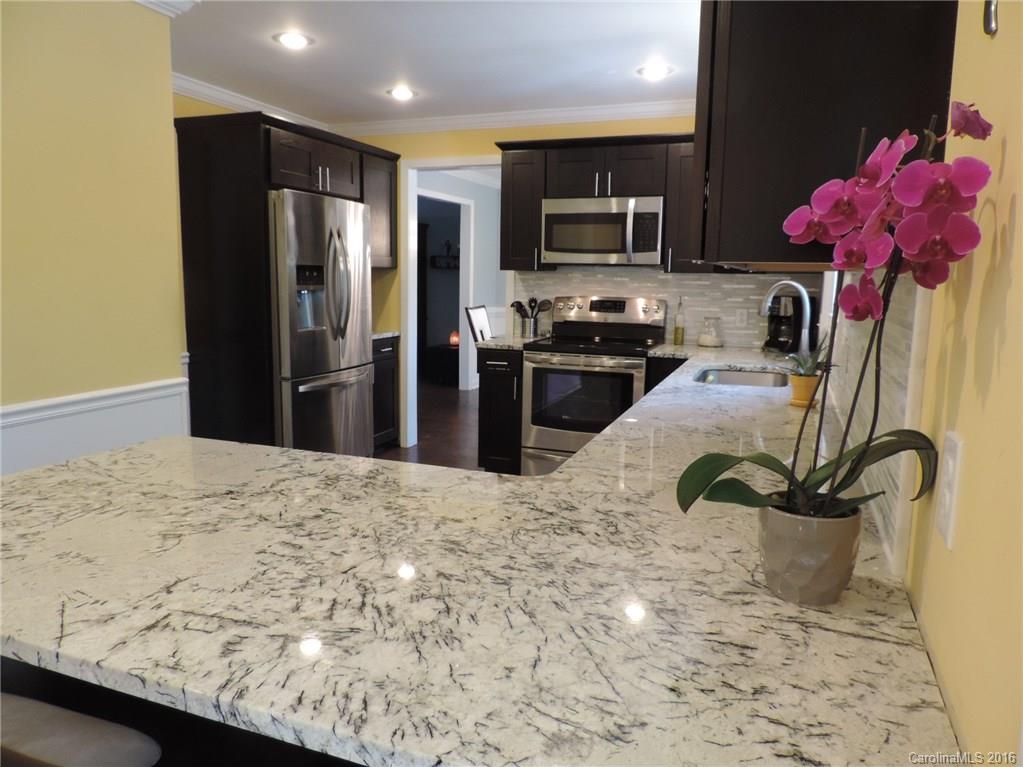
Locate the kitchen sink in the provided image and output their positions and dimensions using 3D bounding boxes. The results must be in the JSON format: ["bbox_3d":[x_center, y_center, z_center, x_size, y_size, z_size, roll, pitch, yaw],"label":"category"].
[{"bbox_3d":[1.083,0.074,3.308,0.420,0.200,0.740,4,9,21],"label":"kitchen sink"}]

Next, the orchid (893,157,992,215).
[{"bbox_3d":[0.426,-0.197,0.705,0.094,0.060,0.045,5,10,28],"label":"orchid"}]

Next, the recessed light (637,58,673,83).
[{"bbox_3d":[0.764,-1.656,3.779,0.190,0.035,0.190,5,10,21],"label":"recessed light"}]

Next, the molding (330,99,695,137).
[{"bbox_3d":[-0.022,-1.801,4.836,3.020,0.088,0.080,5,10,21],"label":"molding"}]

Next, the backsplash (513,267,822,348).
[{"bbox_3d":[0.955,-0.500,4.678,2.011,0.466,0.012,5,10,21],"label":"backsplash"}]

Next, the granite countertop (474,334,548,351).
[{"bbox_3d":[0.047,-0.269,4.719,0.307,0.035,0.665,5,10,21],"label":"granite countertop"}]

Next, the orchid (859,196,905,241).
[{"bbox_3d":[0.450,-0.201,0.860,0.055,0.057,0.050,-5,11,-35],"label":"orchid"}]

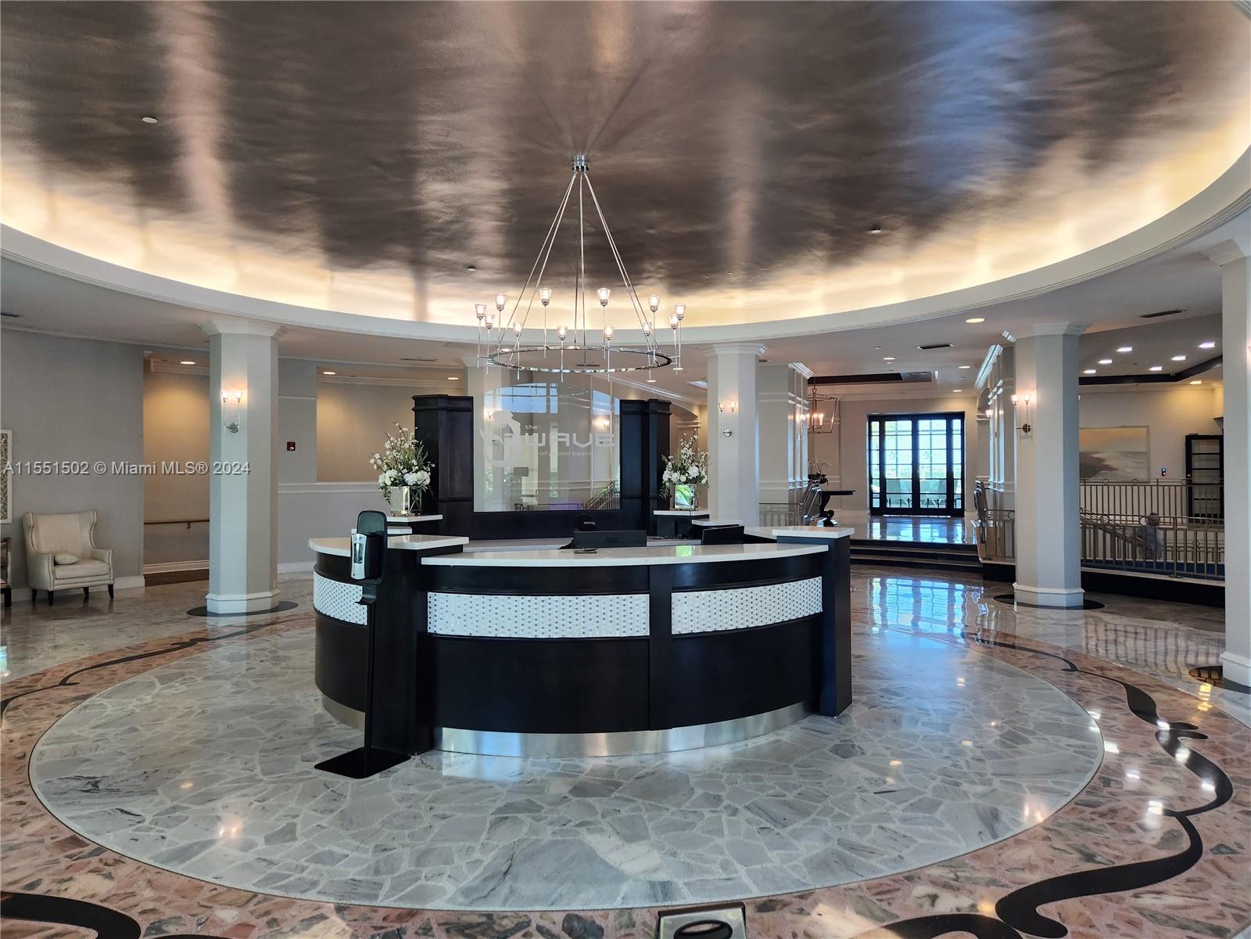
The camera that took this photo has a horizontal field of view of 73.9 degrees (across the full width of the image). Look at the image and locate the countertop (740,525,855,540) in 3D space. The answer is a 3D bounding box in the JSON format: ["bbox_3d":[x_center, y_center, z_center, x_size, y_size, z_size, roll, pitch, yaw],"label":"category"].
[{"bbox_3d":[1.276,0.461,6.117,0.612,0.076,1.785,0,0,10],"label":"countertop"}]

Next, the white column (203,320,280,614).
[{"bbox_3d":[-4.473,-0.023,9.772,0.775,3.284,0.775,0,0,-6],"label":"white column"}]

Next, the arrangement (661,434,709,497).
[{"bbox_3d":[0.571,0.020,8.109,0.479,0.673,0.459,0,0,-16],"label":"arrangement"}]

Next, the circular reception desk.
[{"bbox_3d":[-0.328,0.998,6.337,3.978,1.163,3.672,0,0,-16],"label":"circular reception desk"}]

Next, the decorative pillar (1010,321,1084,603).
[{"bbox_3d":[5.079,-0.051,10.017,0.775,3.284,0.775,0,0,20],"label":"decorative pillar"}]

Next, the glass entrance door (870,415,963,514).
[{"bbox_3d":[7.550,-0.128,21.601,2.370,2.670,0.120,0,0,21],"label":"glass entrance door"}]

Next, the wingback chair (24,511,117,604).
[{"bbox_3d":[-7.014,1.087,10.498,0.796,1.091,0.734,-1,-1,37],"label":"wingback chair"}]

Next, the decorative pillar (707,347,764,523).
[{"bbox_3d":[1.504,-0.029,11.476,0.775,3.284,0.775,0,0,20],"label":"decorative pillar"}]

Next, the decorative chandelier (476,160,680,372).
[{"bbox_3d":[-0.336,-1.572,6.397,1.632,1.663,1.632,0,0,0],"label":"decorative chandelier"}]

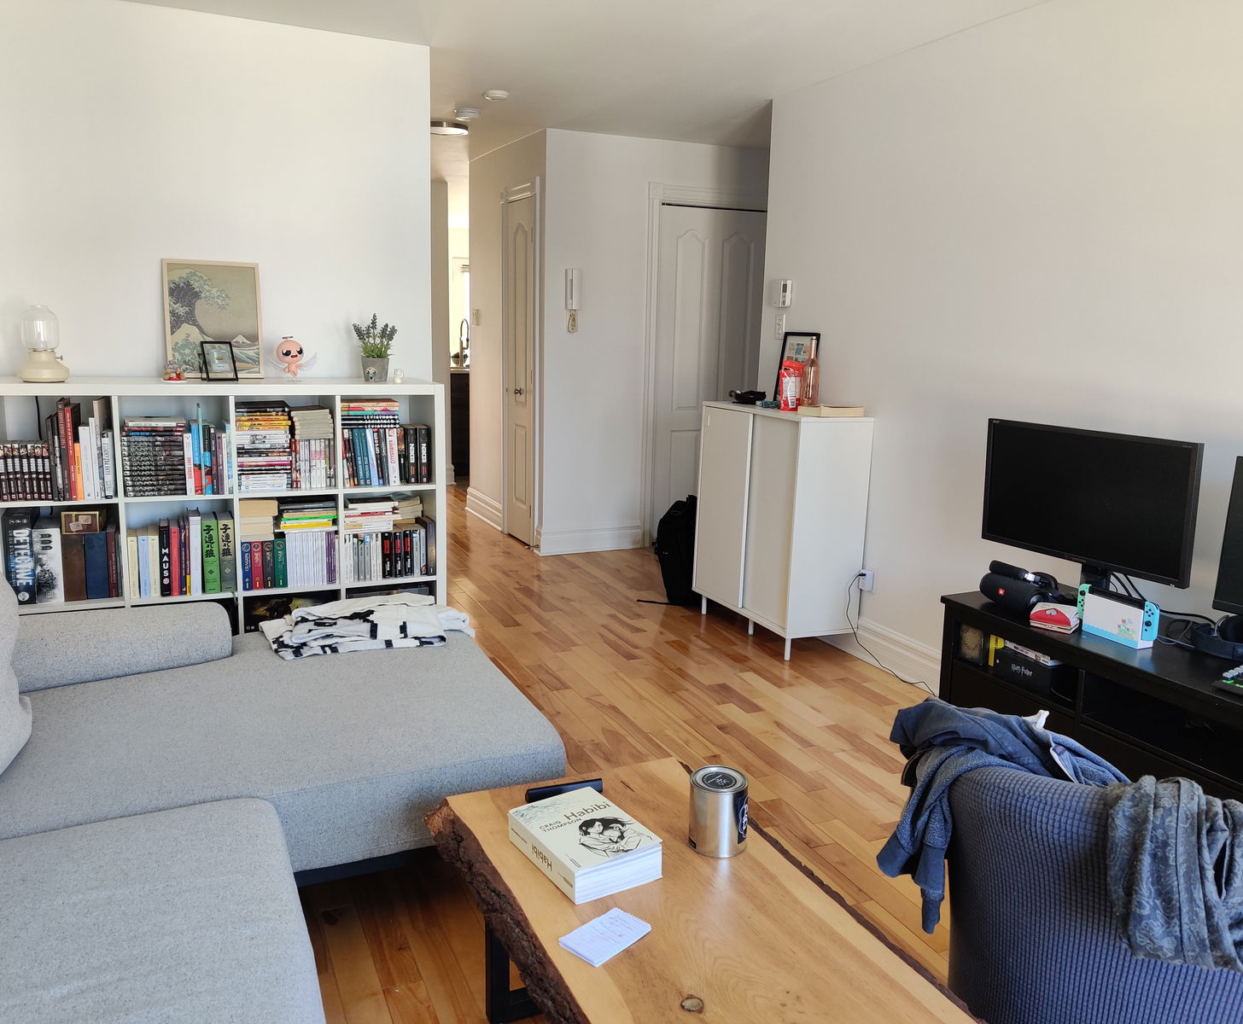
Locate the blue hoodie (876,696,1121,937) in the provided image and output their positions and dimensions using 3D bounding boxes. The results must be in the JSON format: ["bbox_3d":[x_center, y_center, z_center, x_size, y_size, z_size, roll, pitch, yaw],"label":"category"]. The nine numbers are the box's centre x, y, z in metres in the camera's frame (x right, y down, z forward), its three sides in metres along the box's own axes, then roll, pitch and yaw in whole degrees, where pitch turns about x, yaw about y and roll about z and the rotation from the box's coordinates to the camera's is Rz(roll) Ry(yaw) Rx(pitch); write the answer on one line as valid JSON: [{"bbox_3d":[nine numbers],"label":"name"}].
[{"bbox_3d":[0.642,0.552,1.830,0.400,0.370,0.340,7,12,27],"label":"blue hoodie"}]

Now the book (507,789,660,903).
[{"bbox_3d":[-0.066,0.578,1.865,0.171,0.057,0.241,-5,12,-32],"label":"book"}]

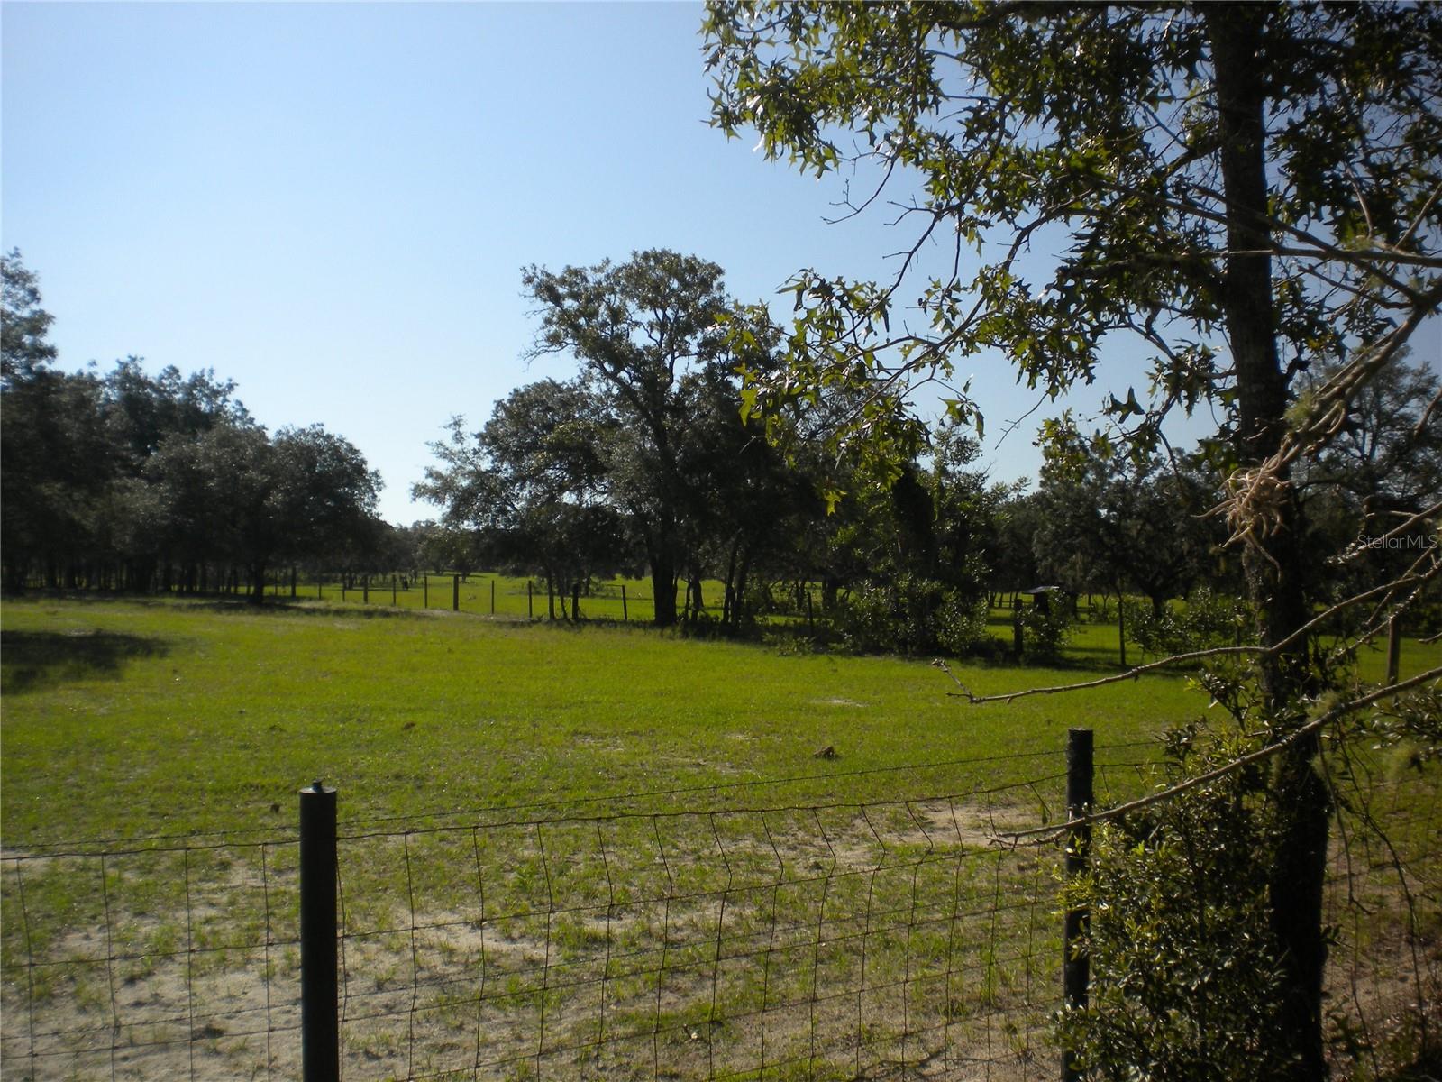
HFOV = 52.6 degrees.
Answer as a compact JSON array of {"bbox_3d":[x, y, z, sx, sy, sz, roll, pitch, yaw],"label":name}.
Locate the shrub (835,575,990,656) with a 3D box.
[{"bbox_3d":[4.050,1.560,30.800,3.250,1.650,2.500,0,-1,8],"label":"shrub"}]

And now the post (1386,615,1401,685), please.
[{"bbox_3d":[10.530,1.730,22.800,0.140,1.160,0.140,0,-1,0],"label":"post"}]

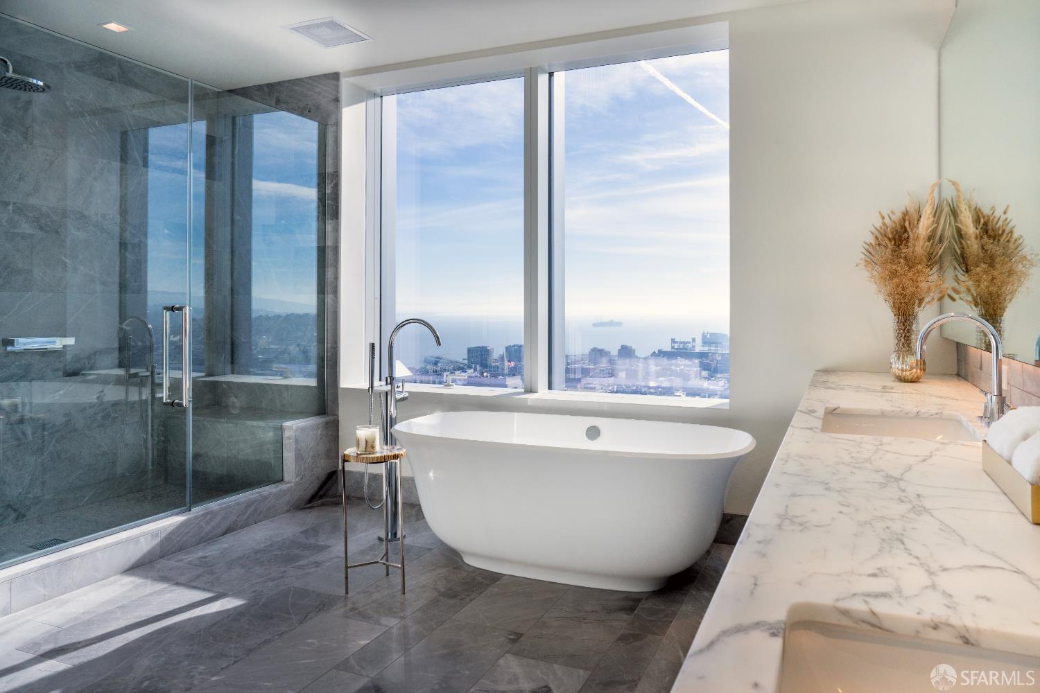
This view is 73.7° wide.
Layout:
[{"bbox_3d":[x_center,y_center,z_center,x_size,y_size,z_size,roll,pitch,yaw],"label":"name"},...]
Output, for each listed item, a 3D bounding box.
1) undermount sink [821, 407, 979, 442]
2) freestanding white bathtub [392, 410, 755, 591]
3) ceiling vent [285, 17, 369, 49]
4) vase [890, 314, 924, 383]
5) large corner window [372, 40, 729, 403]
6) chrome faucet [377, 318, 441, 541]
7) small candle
[{"bbox_3d":[0.927,0.275,1.720,0.351,0.155,0.487,1,3,25],"label":"undermount sink"},{"bbox_3d":[0.214,0.690,3.173,1.631,0.616,0.899,1,3,25],"label":"freestanding white bathtub"},{"bbox_3d":[-1.012,-1.649,3.655,0.310,0.020,0.315,1,3,25],"label":"ceiling vent"},{"bbox_3d":[1.550,0.001,2.763,0.141,0.268,0.141,1,3,25],"label":"vase"},{"bbox_3d":[0.100,-0.681,4.142,2.320,1.922,0.125,1,3,25],"label":"large corner window"},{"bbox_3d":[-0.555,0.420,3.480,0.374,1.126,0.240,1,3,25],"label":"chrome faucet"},{"bbox_3d":[-0.634,0.385,2.884,0.098,0.110,0.098,0,3,0],"label":"small candle"}]

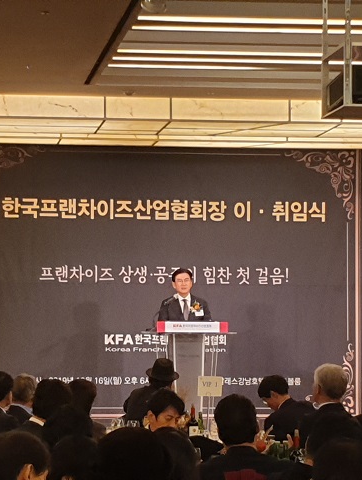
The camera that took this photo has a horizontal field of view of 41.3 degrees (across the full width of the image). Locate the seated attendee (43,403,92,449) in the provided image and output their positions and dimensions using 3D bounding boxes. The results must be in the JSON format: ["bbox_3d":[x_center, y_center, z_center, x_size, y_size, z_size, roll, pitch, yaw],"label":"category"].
[{"bbox_3d":[-0.510,1.290,2.200,0.500,1.220,0.720,-1,-4,9],"label":"seated attendee"}]

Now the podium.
[{"bbox_3d":[0.100,1.360,4.600,0.780,1.200,0.500,0,-4,0],"label":"podium"}]

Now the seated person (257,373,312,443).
[{"bbox_3d":[0.690,1.460,3.150,0.750,1.200,0.520,-2,-4,22],"label":"seated person"}]

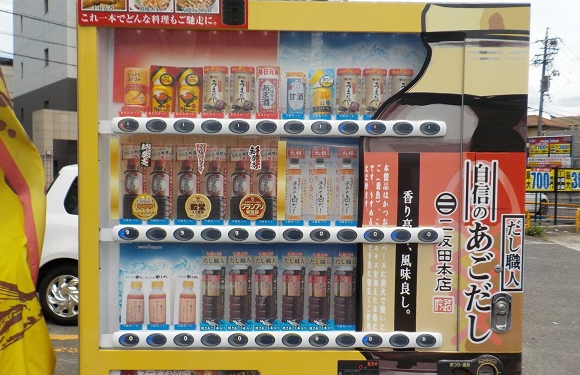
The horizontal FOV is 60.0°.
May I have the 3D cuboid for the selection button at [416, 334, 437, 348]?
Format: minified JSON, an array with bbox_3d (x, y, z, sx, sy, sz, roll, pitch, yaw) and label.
[{"bbox_3d":[0.356,0.402,1.319,0.054,0.034,0.014,0,2,-1],"label":"selection button"}]

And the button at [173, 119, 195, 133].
[{"bbox_3d":[-0.271,-0.156,1.284,0.054,0.034,0.014,0,2,-1],"label":"button"}]

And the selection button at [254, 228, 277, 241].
[{"bbox_3d":[-0.065,0.126,1.331,0.054,0.034,0.018,1,2,-1],"label":"selection button"}]

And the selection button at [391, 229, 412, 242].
[{"bbox_3d":[0.295,0.129,1.338,0.054,0.034,0.018,1,2,-1],"label":"selection button"}]

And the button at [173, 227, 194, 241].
[{"bbox_3d":[-0.274,0.121,1.295,0.054,0.034,0.014,0,2,-1],"label":"button"}]

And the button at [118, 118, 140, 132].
[{"bbox_3d":[-0.412,-0.157,1.281,0.054,0.034,0.014,0,2,-1],"label":"button"}]

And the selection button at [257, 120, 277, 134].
[{"bbox_3d":[-0.060,-0.154,1.288,0.054,0.034,0.014,0,2,-1],"label":"selection button"}]

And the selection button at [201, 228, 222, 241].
[{"bbox_3d":[-0.208,0.125,1.328,0.054,0.034,0.018,1,2,-1],"label":"selection button"}]

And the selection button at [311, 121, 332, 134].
[{"bbox_3d":[0.080,-0.152,1.290,0.054,0.035,0.015,0,2,-1],"label":"selection button"}]

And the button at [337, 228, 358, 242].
[{"bbox_3d":[0.147,0.123,1.303,0.054,0.035,0.015,0,2,-1],"label":"button"}]

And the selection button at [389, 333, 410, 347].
[{"bbox_3d":[0.293,0.412,1.350,0.054,0.034,0.018,1,2,-1],"label":"selection button"}]

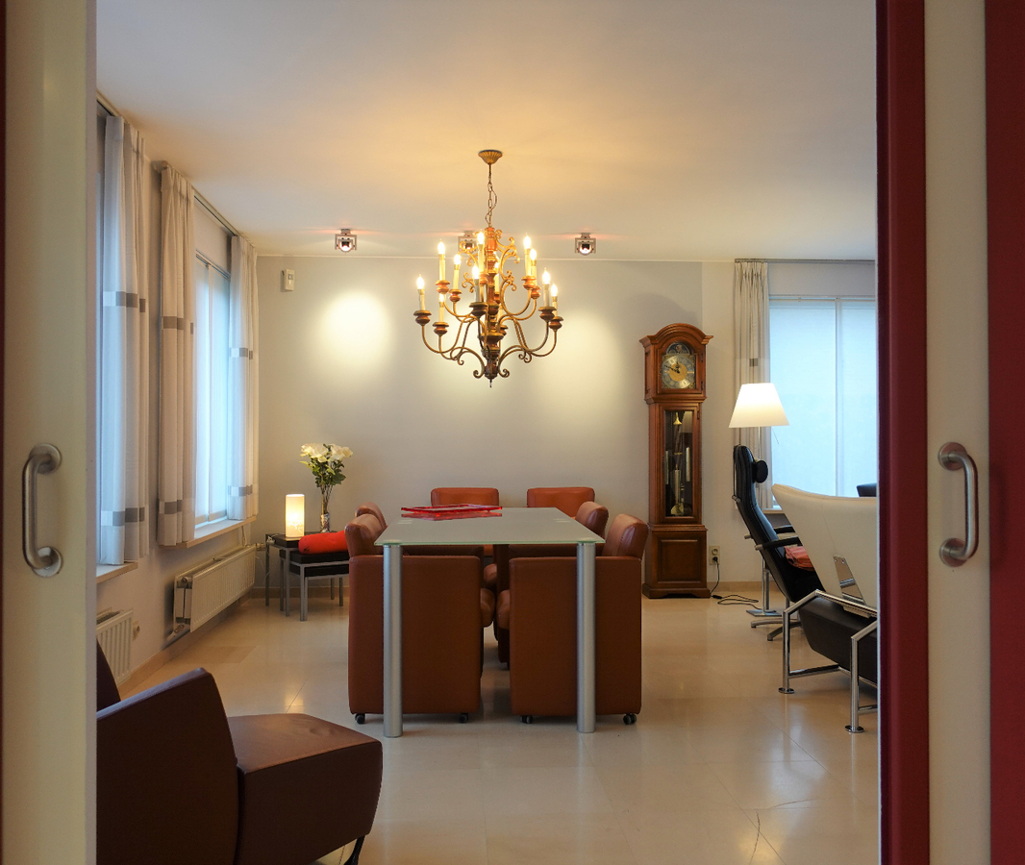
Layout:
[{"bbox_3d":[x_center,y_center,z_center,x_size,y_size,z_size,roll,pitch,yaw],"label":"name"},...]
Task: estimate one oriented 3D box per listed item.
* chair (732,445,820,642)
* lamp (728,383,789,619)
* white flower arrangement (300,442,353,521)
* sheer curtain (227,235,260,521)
[{"bbox_3d":[1.716,0.631,5.120,0.860,1.120,0.700,0,-1,13],"label":"chair"},{"bbox_3d":[1.647,0.445,5.735,0.400,1.520,0.400,0,-1,-4],"label":"lamp"},{"bbox_3d":[-1.316,0.359,6.120,0.370,0.600,0.340,0,-1,-4],"label":"white flower arrangement"},{"bbox_3d":[-1.826,-0.352,5.862,0.120,1.860,0.470,0,-1,-4],"label":"sheer curtain"}]

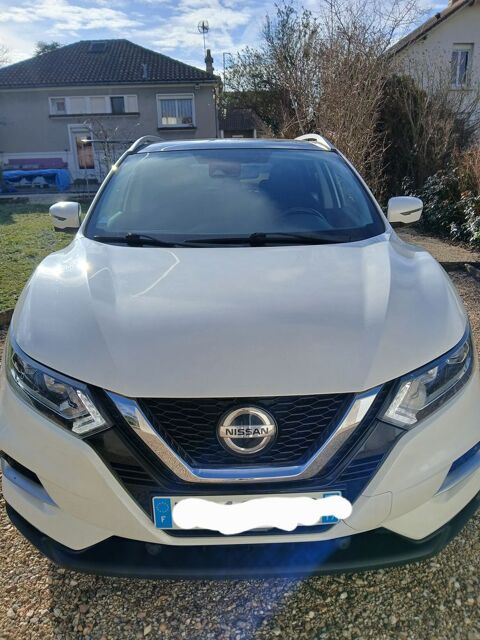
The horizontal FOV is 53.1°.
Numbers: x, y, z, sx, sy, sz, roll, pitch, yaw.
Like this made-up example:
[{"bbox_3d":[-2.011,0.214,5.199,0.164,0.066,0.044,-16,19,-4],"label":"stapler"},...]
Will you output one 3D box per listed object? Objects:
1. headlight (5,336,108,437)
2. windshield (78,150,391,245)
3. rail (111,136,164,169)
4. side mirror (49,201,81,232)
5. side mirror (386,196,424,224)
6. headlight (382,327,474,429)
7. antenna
[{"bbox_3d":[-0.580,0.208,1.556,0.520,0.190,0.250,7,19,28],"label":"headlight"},{"bbox_3d":[-0.005,-0.660,2.509,1.410,0.130,1.030,-2,44,0],"label":"windshield"},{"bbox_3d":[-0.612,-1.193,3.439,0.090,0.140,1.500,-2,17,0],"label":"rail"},{"bbox_3d":[-0.928,-0.566,2.655,0.205,0.170,0.140,-2,17,0],"label":"side mirror"},{"bbox_3d":[0.922,-0.605,2.660,0.205,0.170,0.140,-2,17,0],"label":"side mirror"},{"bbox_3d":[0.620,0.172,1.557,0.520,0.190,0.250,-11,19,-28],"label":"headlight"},{"bbox_3d":[-1.521,-11.500,19.500,0.460,1.200,0.600,-2,17,0],"label":"antenna"}]

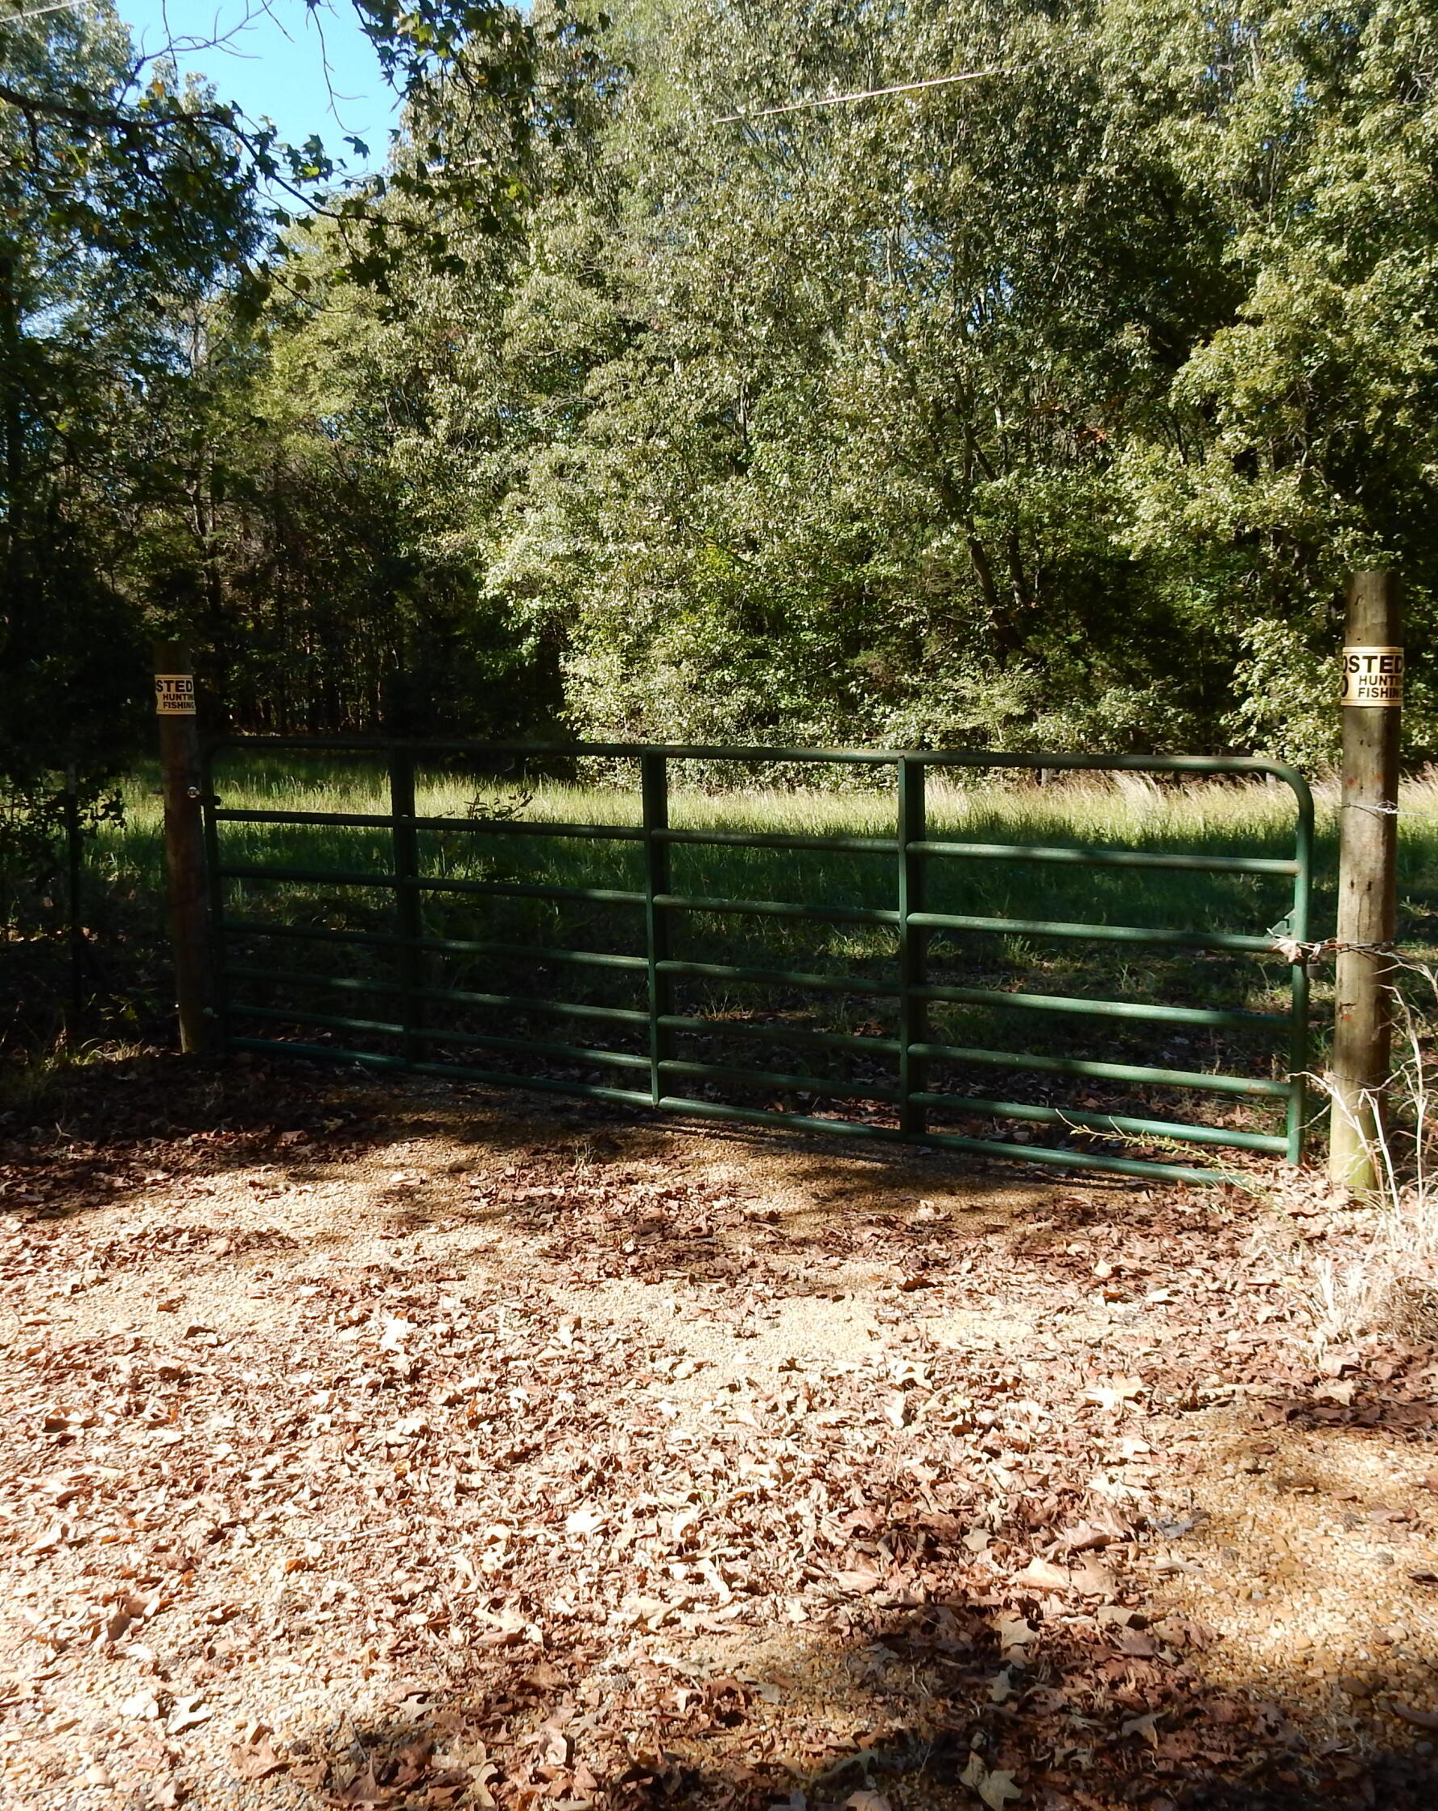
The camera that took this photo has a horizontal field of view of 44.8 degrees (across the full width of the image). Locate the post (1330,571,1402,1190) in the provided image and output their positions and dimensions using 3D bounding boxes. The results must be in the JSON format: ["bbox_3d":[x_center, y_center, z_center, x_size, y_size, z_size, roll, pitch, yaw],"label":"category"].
[{"bbox_3d":[1.782,-0.046,4.796,0.144,1.705,0.144,4,10,31],"label":"post"}]

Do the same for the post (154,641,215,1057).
[{"bbox_3d":[-2.188,-0.219,7.148,0.151,1.684,0.151,4,10,31],"label":"post"}]

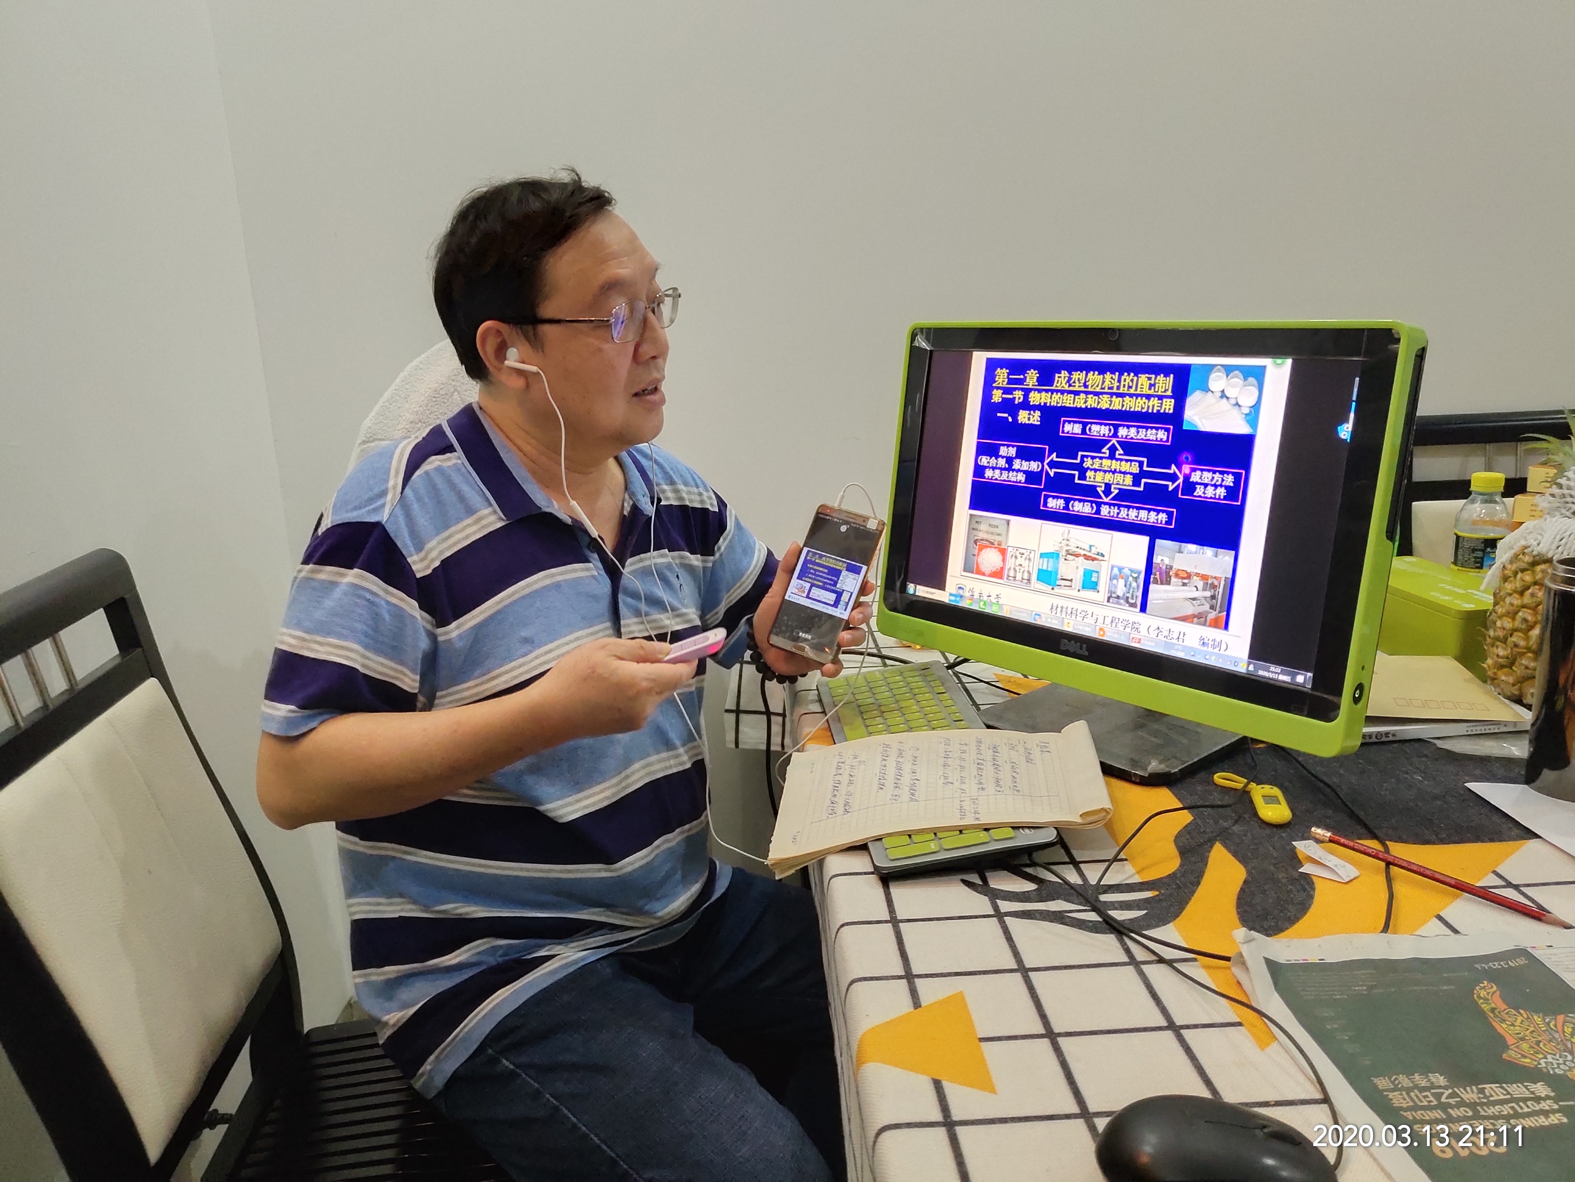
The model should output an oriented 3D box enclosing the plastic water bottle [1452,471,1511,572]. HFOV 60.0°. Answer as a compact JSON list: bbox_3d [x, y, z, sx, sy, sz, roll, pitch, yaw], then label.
[{"bbox_3d":[0.789,-0.046,1.550,0.068,0.172,0.068,-2,14,0],"label":"plastic water bottle"}]

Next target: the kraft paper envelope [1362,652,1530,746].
[{"bbox_3d":[0.552,0.101,1.283,0.215,0.026,0.150,0,15,8],"label":"kraft paper envelope"}]

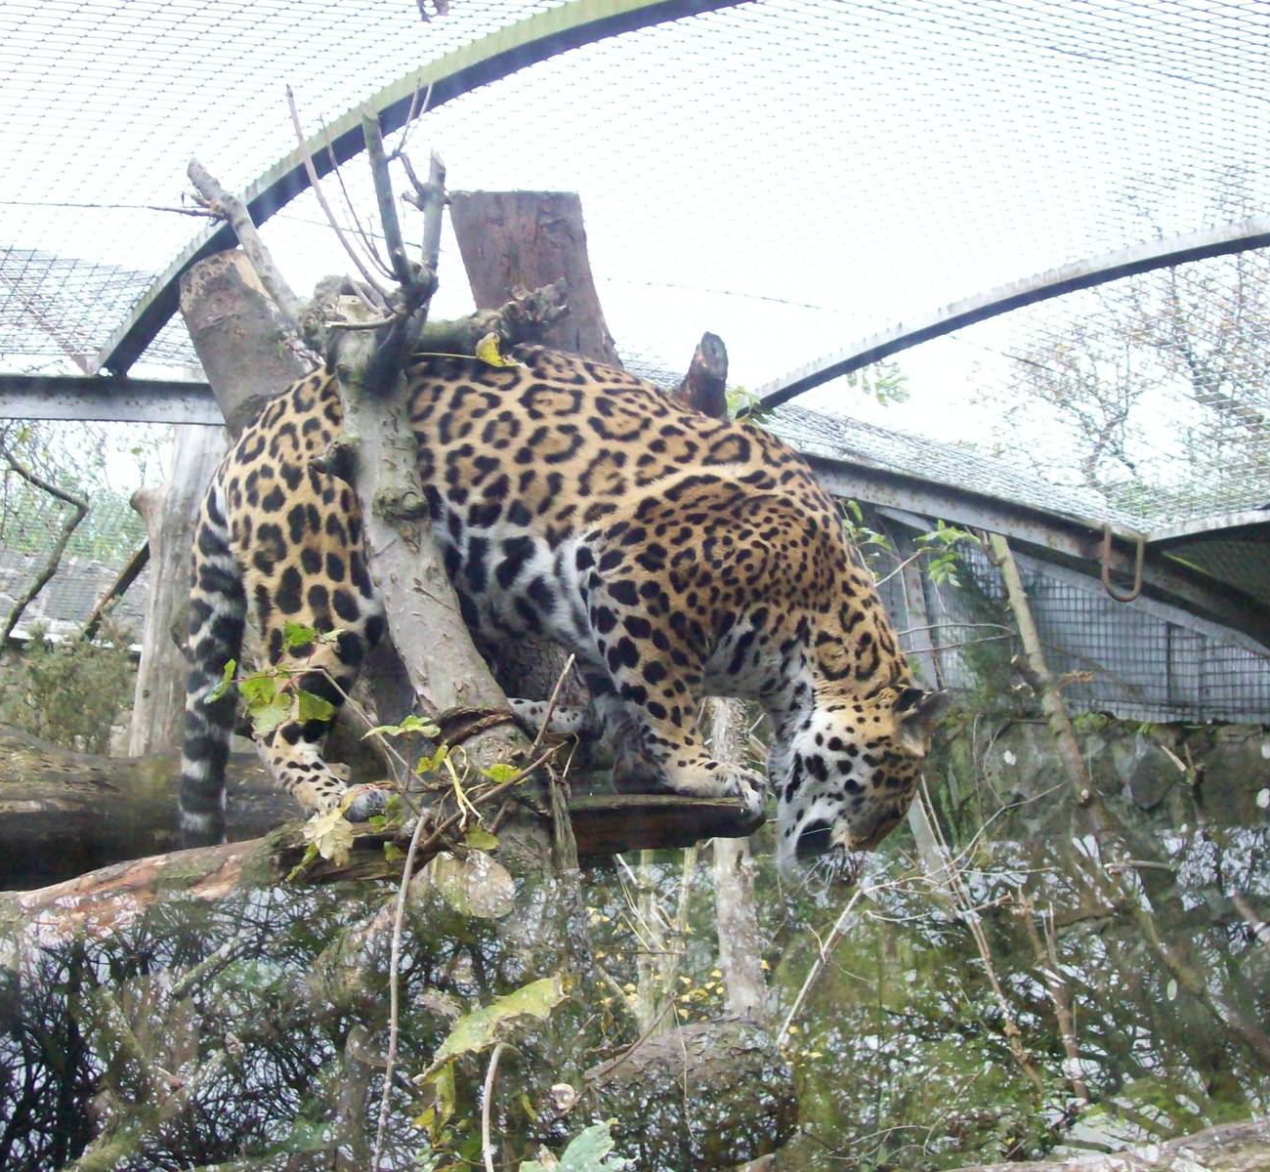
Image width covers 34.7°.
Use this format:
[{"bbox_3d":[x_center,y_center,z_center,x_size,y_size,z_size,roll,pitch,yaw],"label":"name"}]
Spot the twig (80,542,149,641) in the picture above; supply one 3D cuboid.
[{"bbox_3d":[-1.229,0.013,4.800,0.030,0.290,0.030,36,0,0],"label":"twig"}]

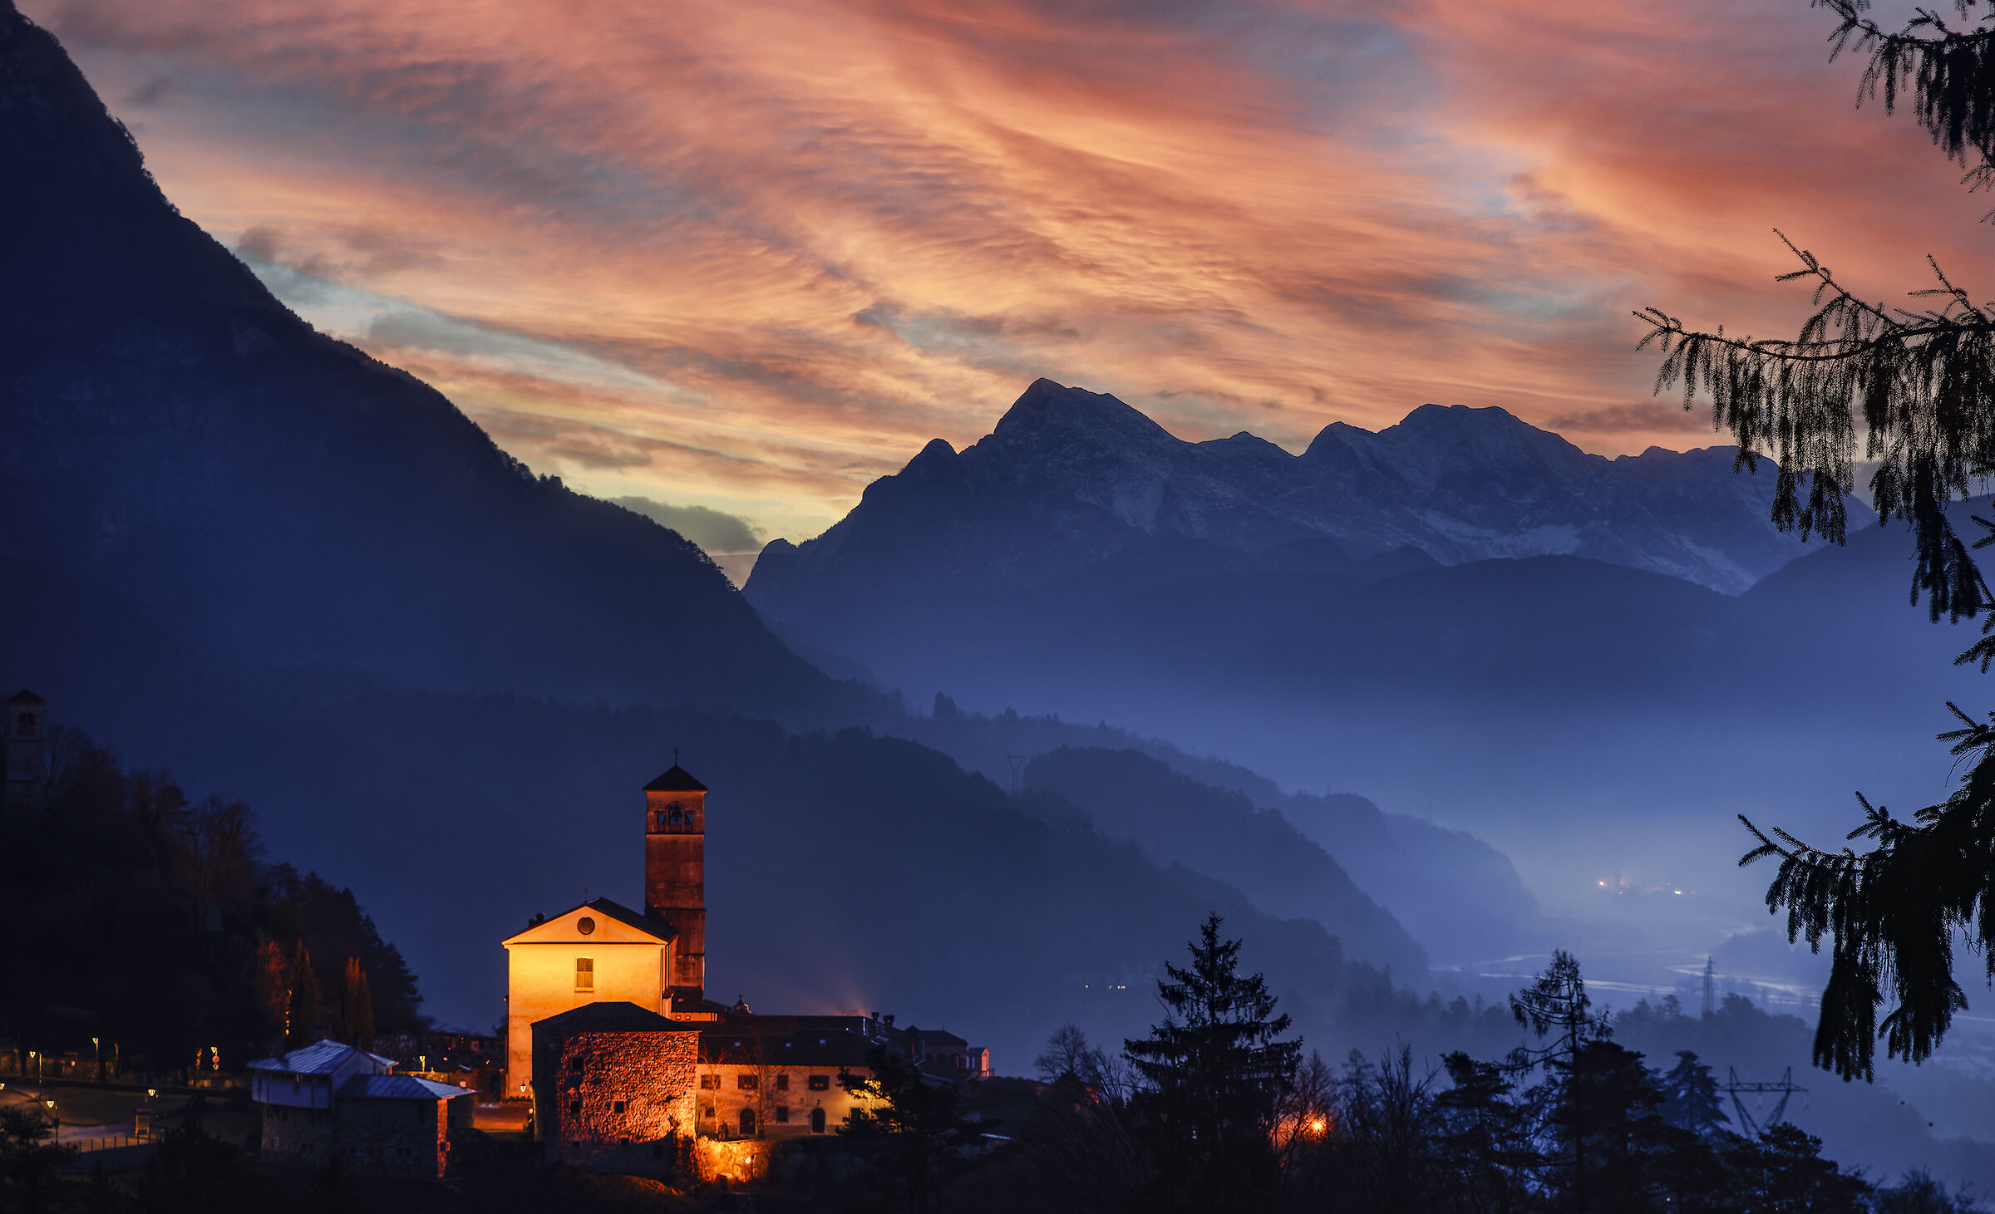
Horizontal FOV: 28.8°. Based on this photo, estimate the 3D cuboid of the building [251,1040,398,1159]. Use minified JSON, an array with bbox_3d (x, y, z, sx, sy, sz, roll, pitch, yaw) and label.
[{"bbox_3d":[-65.880,48.030,378.000,10.500,11.200,9.500,-2,-4,35],"label":"building"}]

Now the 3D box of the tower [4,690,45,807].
[{"bbox_3d":[-122.910,18.450,490.000,4.800,16.000,4.800,1,-3,-10],"label":"tower"}]

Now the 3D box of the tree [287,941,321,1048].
[{"bbox_3d":[-75.960,42.660,425.000,3.500,12.000,3.500,0,-3,-6],"label":"tree"}]

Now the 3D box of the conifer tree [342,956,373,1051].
[{"bbox_3d":[-70.070,43.770,425.000,3.400,11.000,3.400,0,-3,-6],"label":"conifer tree"}]

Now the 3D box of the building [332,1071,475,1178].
[{"bbox_3d":[-57.170,50.090,375.000,11.500,9.500,9.500,-1,-3,10],"label":"building"}]

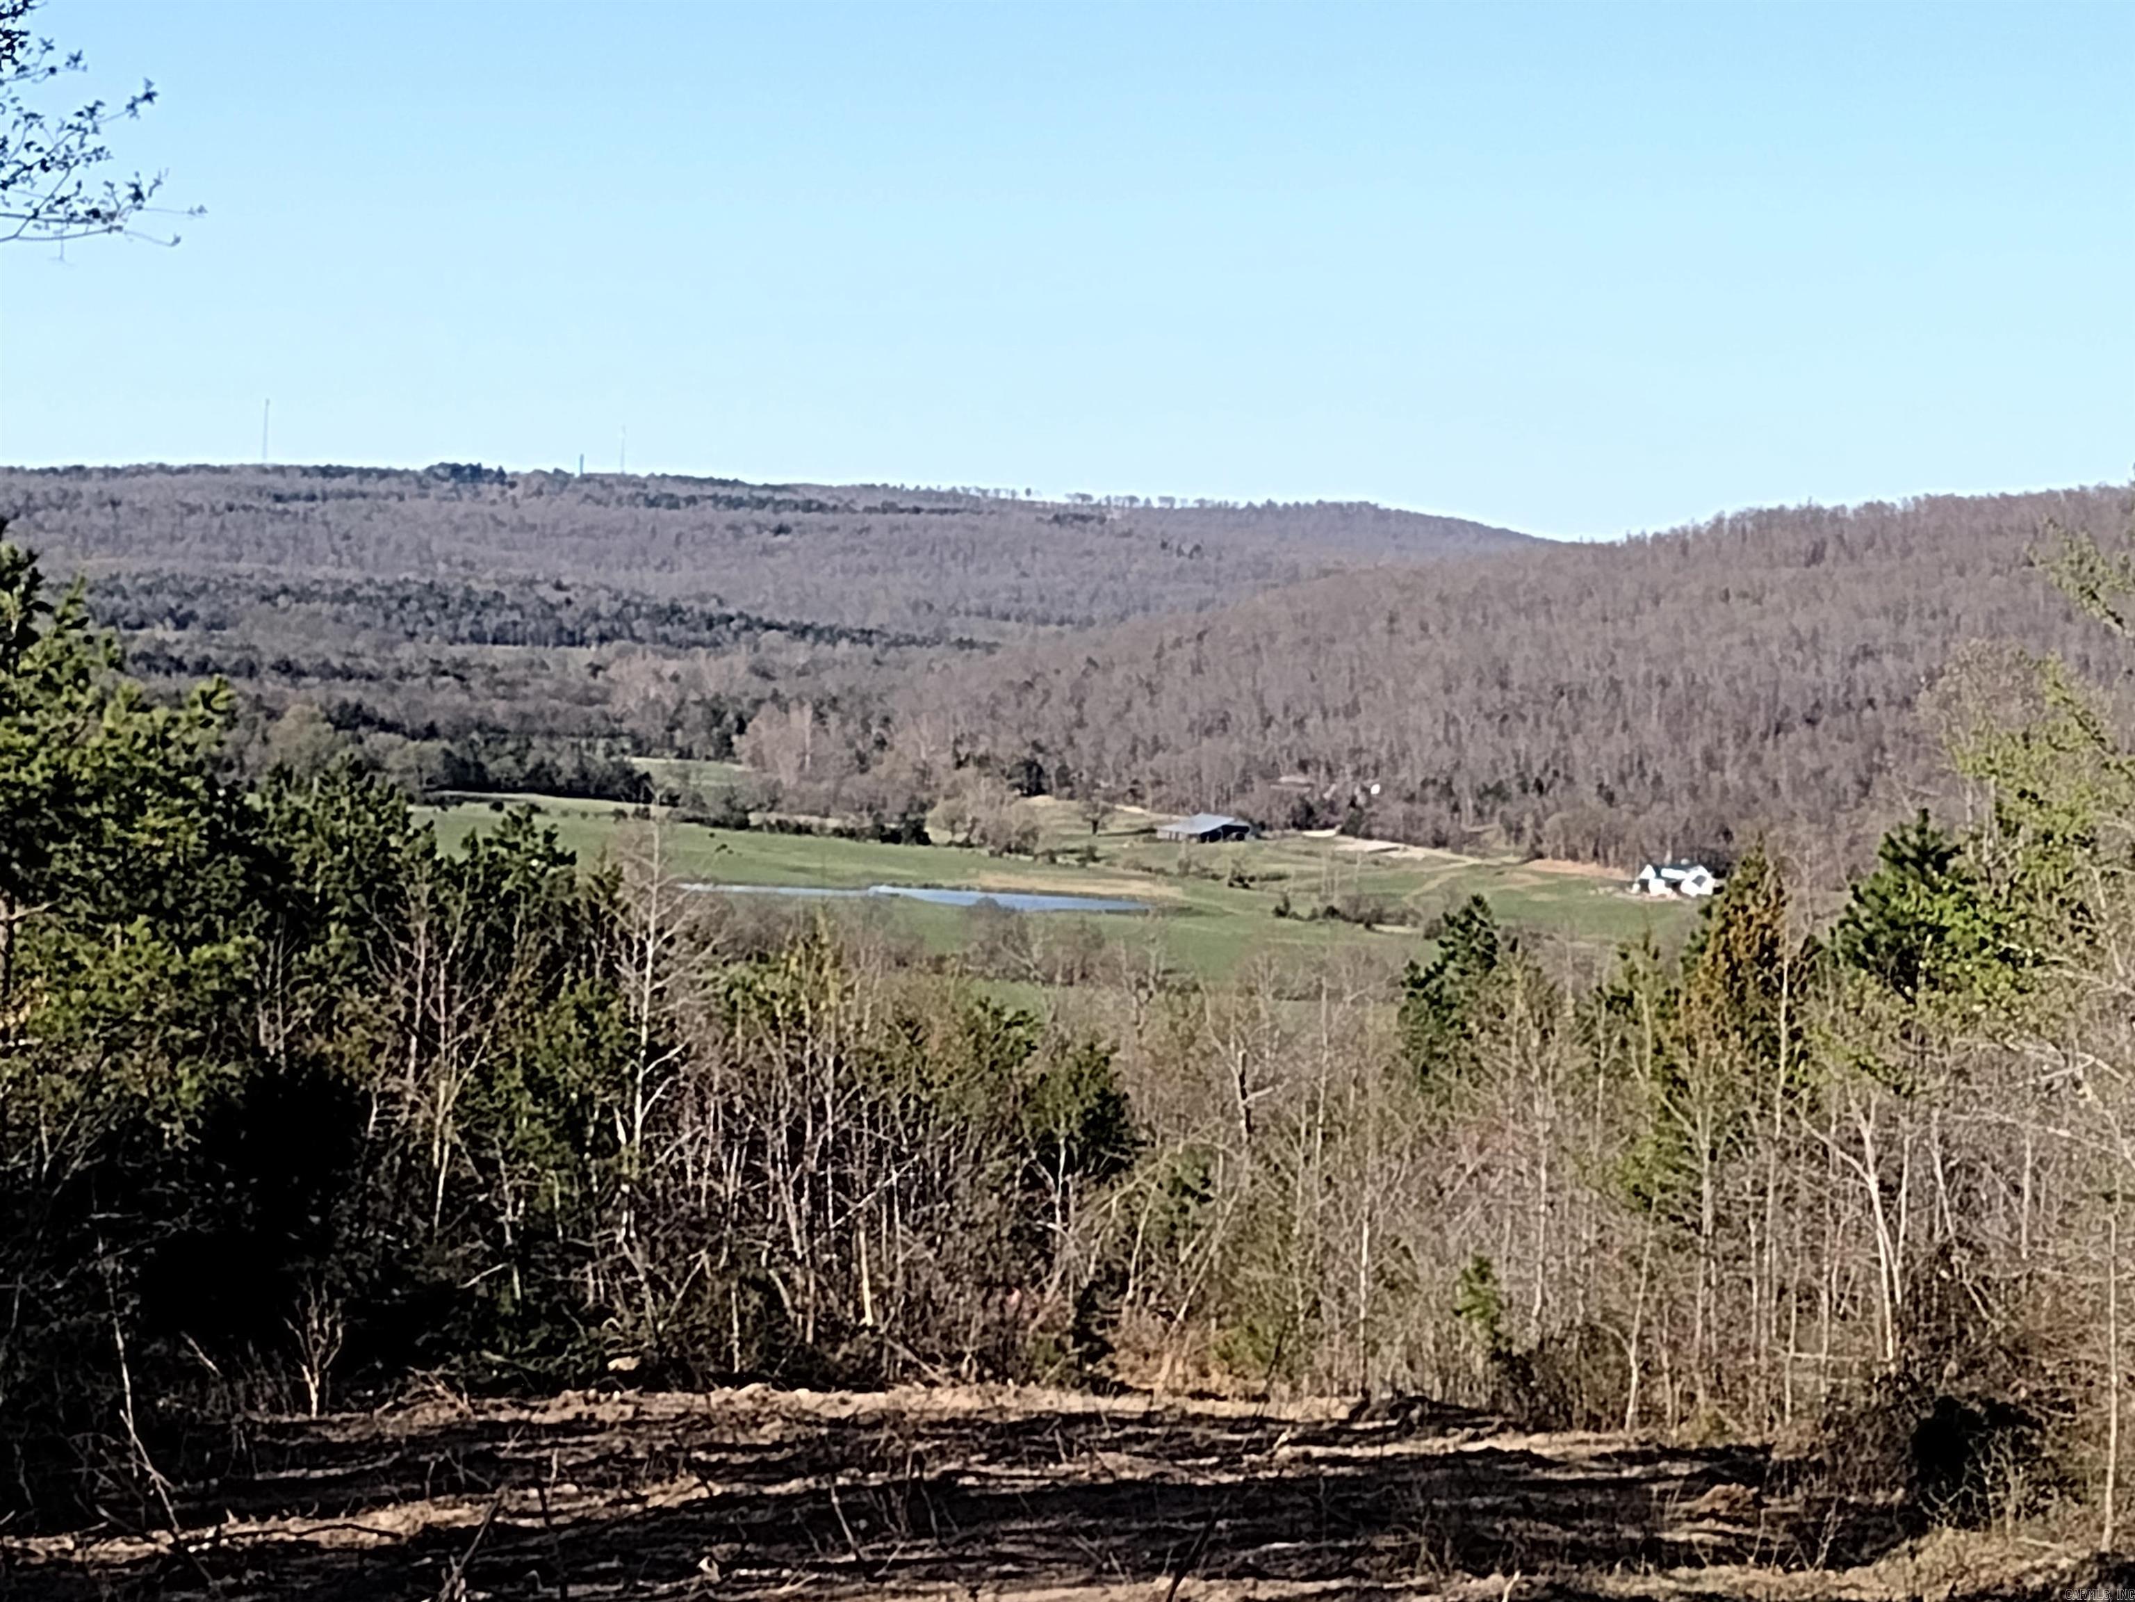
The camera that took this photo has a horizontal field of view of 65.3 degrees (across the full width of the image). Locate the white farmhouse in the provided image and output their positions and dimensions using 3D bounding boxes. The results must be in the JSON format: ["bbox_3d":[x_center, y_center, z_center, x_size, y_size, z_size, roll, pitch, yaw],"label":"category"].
[{"bbox_3d":[150.000,19.300,410.000,18.000,7.000,11.500,5,8,38],"label":"white farmhouse"}]

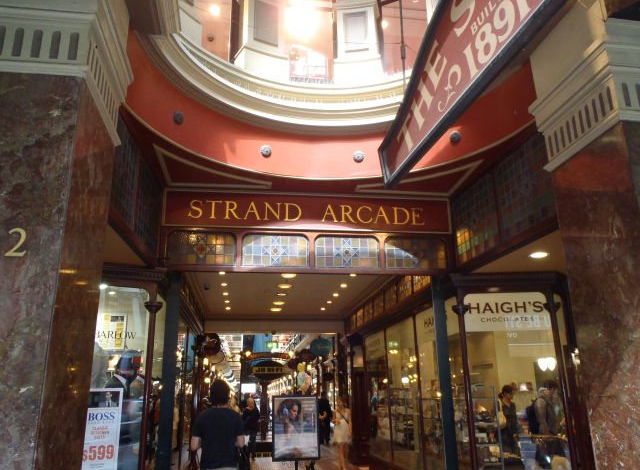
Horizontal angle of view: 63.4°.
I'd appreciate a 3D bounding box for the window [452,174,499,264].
[{"bbox_3d":[2.050,-0.175,6.926,0.050,0.930,1.250,1,-17,-8],"label":"window"}]

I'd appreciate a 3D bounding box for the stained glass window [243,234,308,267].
[{"bbox_3d":[-0.609,0.230,7.184,0.900,0.450,0.050,1,-17,-8],"label":"stained glass window"}]

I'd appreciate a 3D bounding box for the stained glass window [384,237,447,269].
[{"bbox_3d":[1.389,0.262,7.476,0.925,0.484,0.080,2,-17,-8],"label":"stained glass window"}]

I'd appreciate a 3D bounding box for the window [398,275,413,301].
[{"bbox_3d":[1.482,0.921,9.104,0.050,0.400,0.860,1,-17,-8],"label":"window"}]

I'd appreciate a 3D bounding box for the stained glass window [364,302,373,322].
[{"bbox_3d":[1.187,1.887,12.671,0.080,0.401,0.842,2,-17,-8],"label":"stained glass window"}]

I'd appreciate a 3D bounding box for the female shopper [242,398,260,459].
[{"bbox_3d":[-1.836,5.169,13.881,0.480,1.620,0.320,1,-17,-8],"label":"female shopper"}]

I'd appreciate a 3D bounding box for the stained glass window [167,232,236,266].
[{"bbox_3d":[-1.604,0.203,7.047,0.910,0.455,0.050,1,-17,-8],"label":"stained glass window"}]

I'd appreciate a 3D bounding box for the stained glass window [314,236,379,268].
[{"bbox_3d":[0.396,0.238,7.337,0.929,0.473,0.080,2,-17,-8],"label":"stained glass window"}]

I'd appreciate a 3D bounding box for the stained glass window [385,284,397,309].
[{"bbox_3d":[1.471,1.293,10.759,0.080,0.399,0.907,2,-17,-8],"label":"stained glass window"}]

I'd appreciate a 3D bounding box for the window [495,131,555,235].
[{"bbox_3d":[2.238,-0.528,5.700,0.080,0.898,1.151,2,-17,-8],"label":"window"}]

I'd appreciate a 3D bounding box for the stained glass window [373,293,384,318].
[{"bbox_3d":[1.328,1.590,11.719,0.080,0.409,0.864,2,-17,-8],"label":"stained glass window"}]

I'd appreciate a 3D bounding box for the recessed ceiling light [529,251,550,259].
[{"bbox_3d":[2.654,0.248,6.273,0.190,0.050,0.190,1,-17,-8],"label":"recessed ceiling light"}]

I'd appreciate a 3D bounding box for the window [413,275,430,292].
[{"bbox_3d":[1.612,0.647,8.215,0.050,0.400,0.860,1,-17,-8],"label":"window"}]

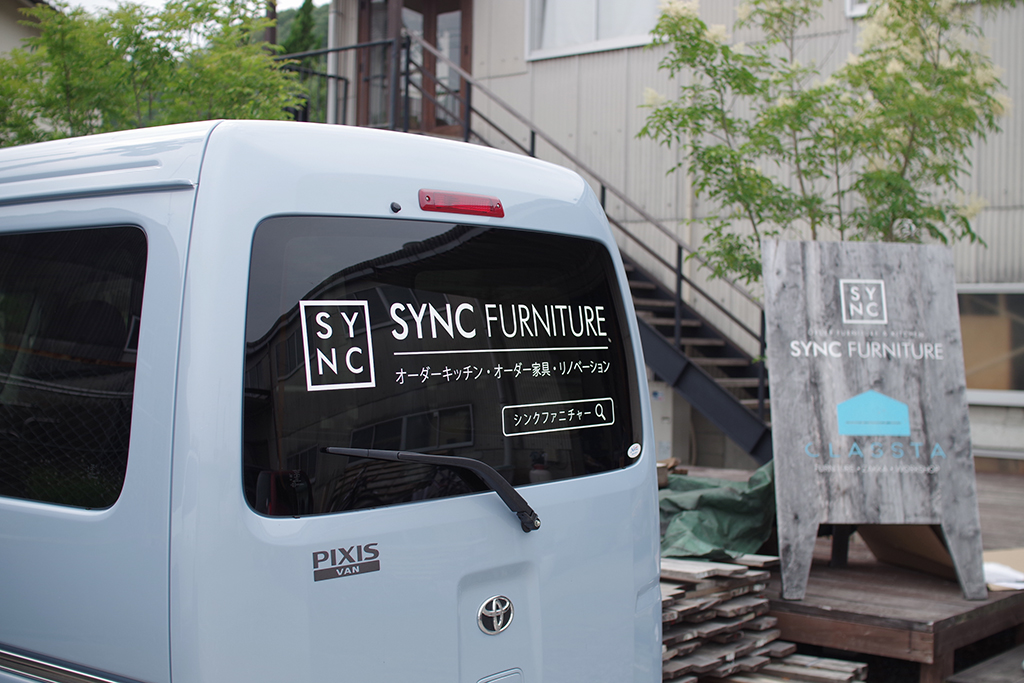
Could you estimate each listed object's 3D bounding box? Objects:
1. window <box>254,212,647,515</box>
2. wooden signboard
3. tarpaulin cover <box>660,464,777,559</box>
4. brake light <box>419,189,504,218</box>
[{"bbox_3d":[-0.063,0.026,2.586,0.080,0.541,1.220,-7,-4,39],"label":"window"},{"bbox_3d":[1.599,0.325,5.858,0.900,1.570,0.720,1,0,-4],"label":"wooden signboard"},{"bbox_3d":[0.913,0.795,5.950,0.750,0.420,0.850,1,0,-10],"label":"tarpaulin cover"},{"bbox_3d":[-0.101,-0.275,2.563,0.035,0.045,0.252,-14,-9,38],"label":"brake light"}]

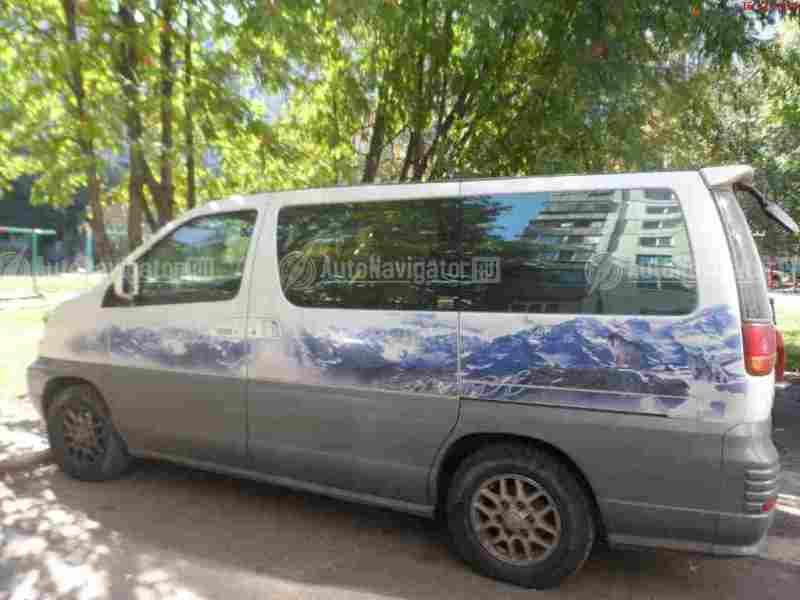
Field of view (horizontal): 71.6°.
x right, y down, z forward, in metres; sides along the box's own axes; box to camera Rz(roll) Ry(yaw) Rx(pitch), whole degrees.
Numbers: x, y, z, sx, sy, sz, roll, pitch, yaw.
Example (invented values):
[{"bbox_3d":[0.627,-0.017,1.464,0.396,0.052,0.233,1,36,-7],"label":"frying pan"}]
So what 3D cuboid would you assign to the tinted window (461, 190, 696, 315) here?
[{"bbox_3d":[0.708,-0.188,2.324,0.930,0.515,0.085,1,1,26],"label":"tinted window"}]

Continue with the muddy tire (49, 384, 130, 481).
[{"bbox_3d":[-2.093,0.897,3.789,0.650,0.650,0.220,1,2,26],"label":"muddy tire"}]

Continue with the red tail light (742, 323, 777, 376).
[{"bbox_3d":[1.363,0.185,2.088,0.140,0.205,0.160,1,2,26],"label":"red tail light"}]

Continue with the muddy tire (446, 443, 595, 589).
[{"bbox_3d":[0.543,0.959,2.522,0.650,0.650,0.220,1,2,26],"label":"muddy tire"}]

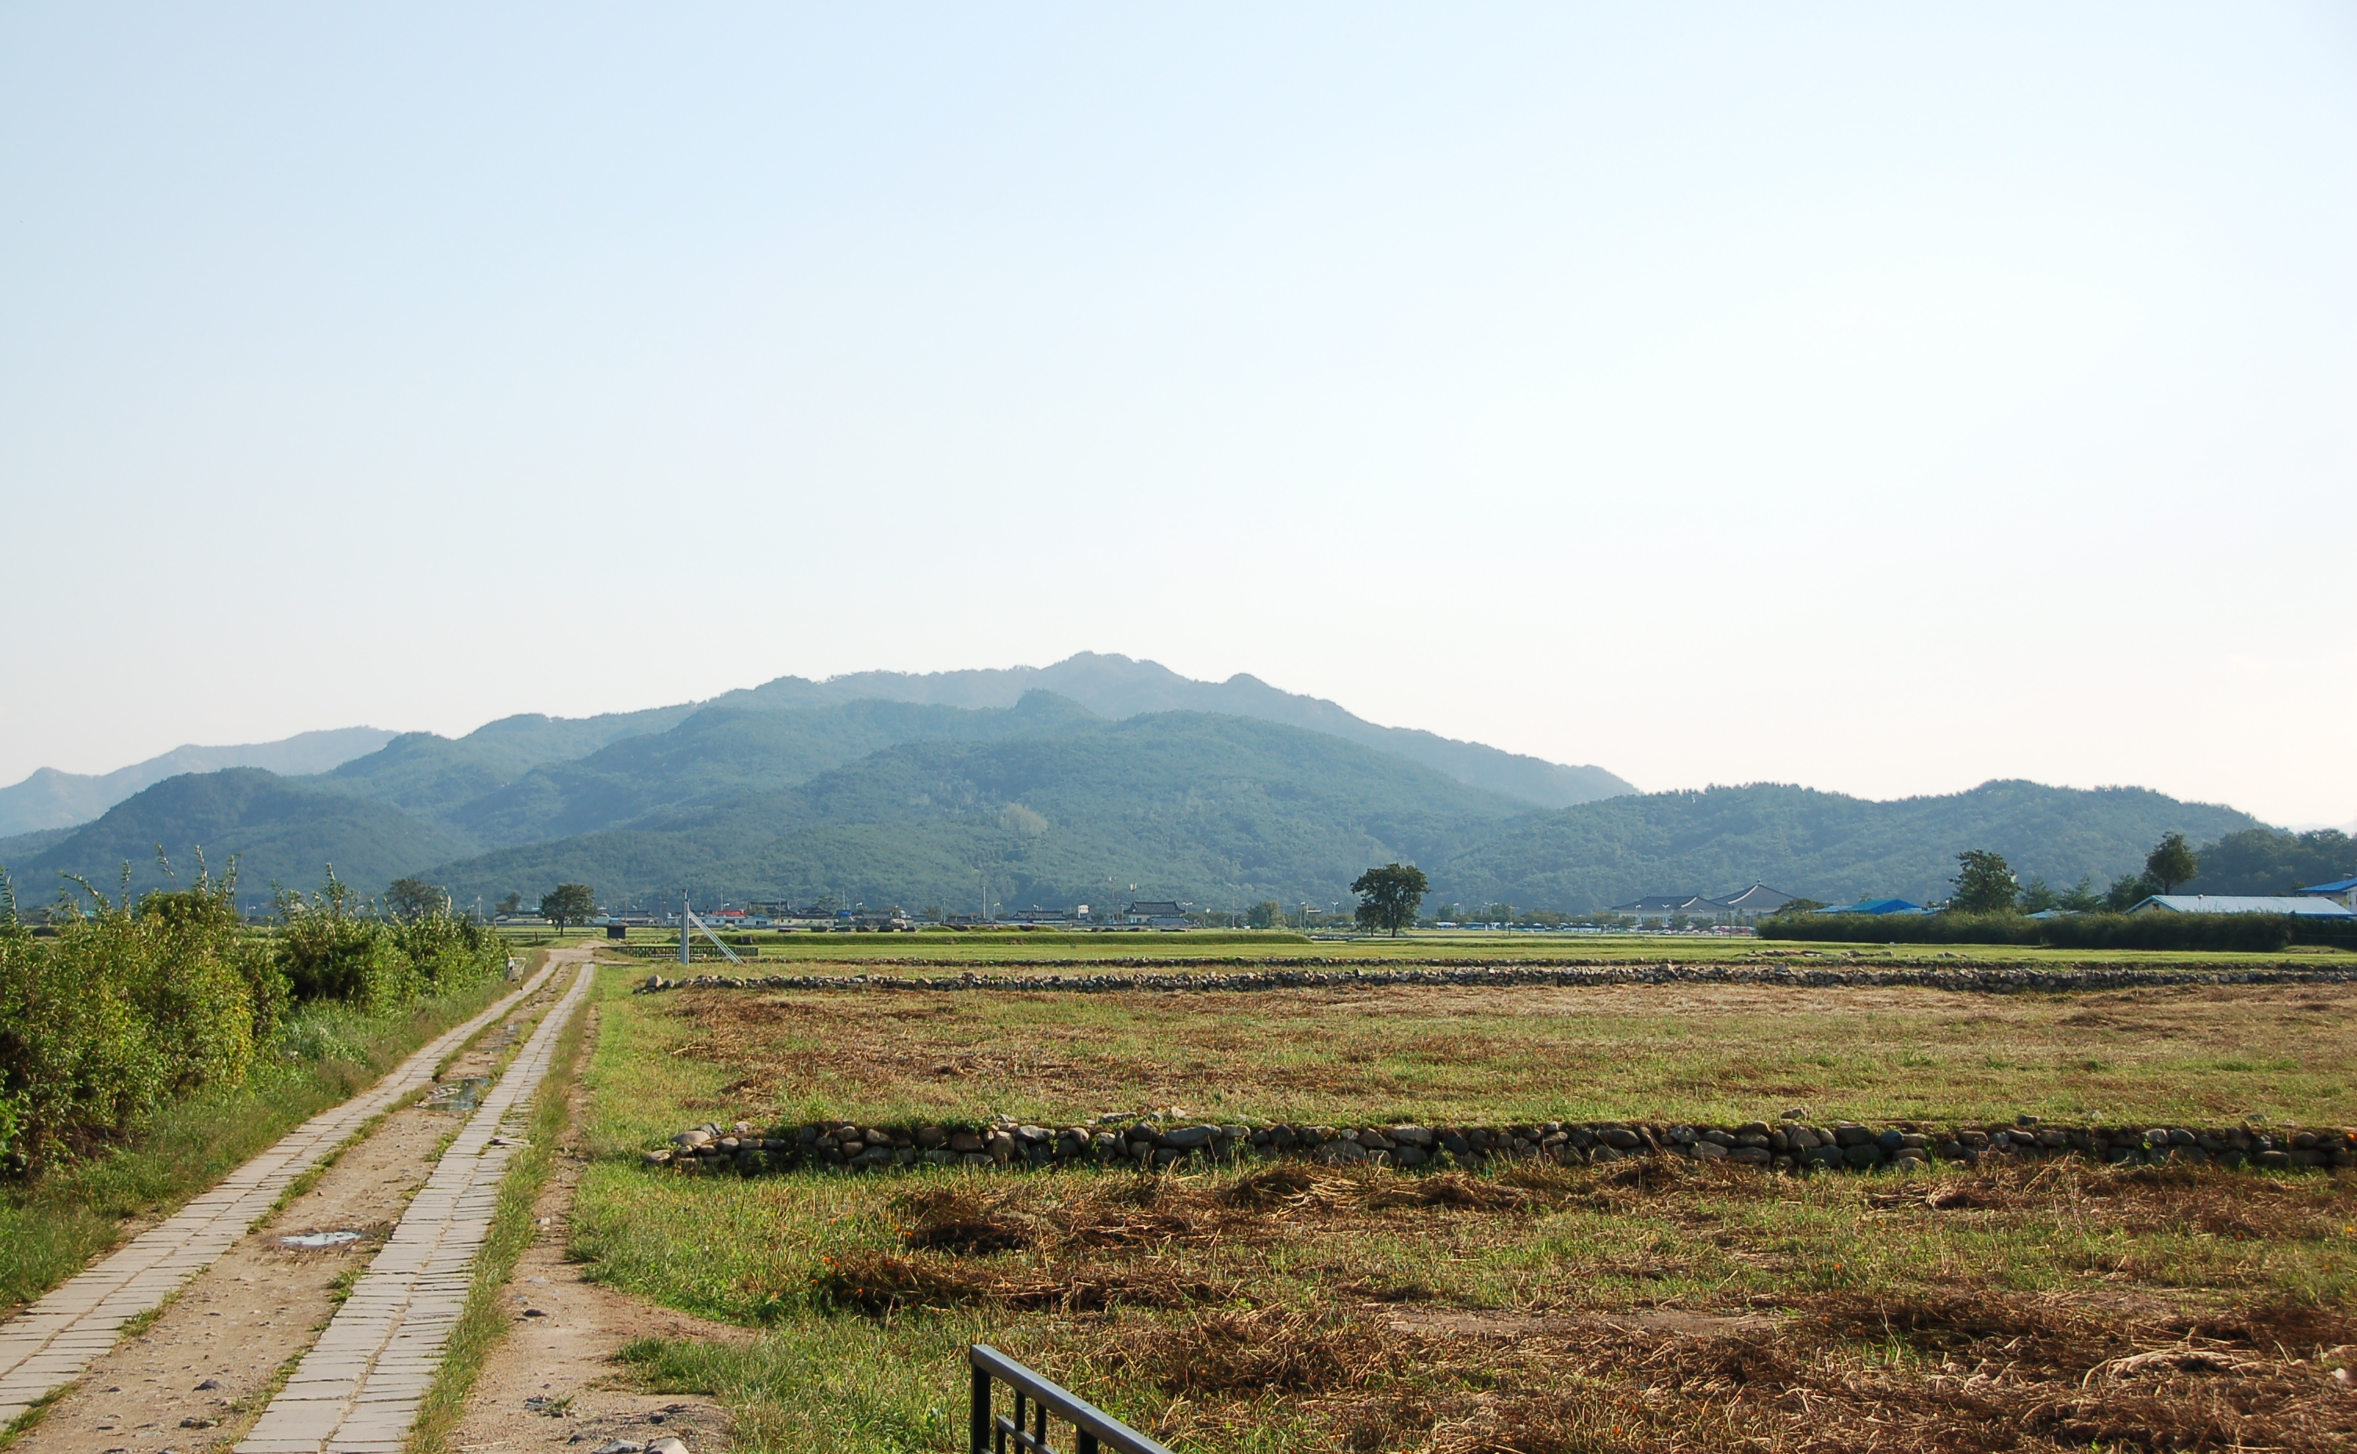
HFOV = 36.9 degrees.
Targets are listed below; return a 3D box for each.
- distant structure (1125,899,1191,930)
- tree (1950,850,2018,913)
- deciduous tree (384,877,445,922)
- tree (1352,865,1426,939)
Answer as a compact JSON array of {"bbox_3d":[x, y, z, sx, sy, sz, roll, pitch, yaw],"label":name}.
[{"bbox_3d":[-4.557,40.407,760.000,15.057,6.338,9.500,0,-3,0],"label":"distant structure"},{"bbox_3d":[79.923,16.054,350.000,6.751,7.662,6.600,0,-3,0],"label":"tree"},{"bbox_3d":[-97.362,22.518,450.000,7.742,6.568,7.400,0,-3,0],"label":"deciduous tree"},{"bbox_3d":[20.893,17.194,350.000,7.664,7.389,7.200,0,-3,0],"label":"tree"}]

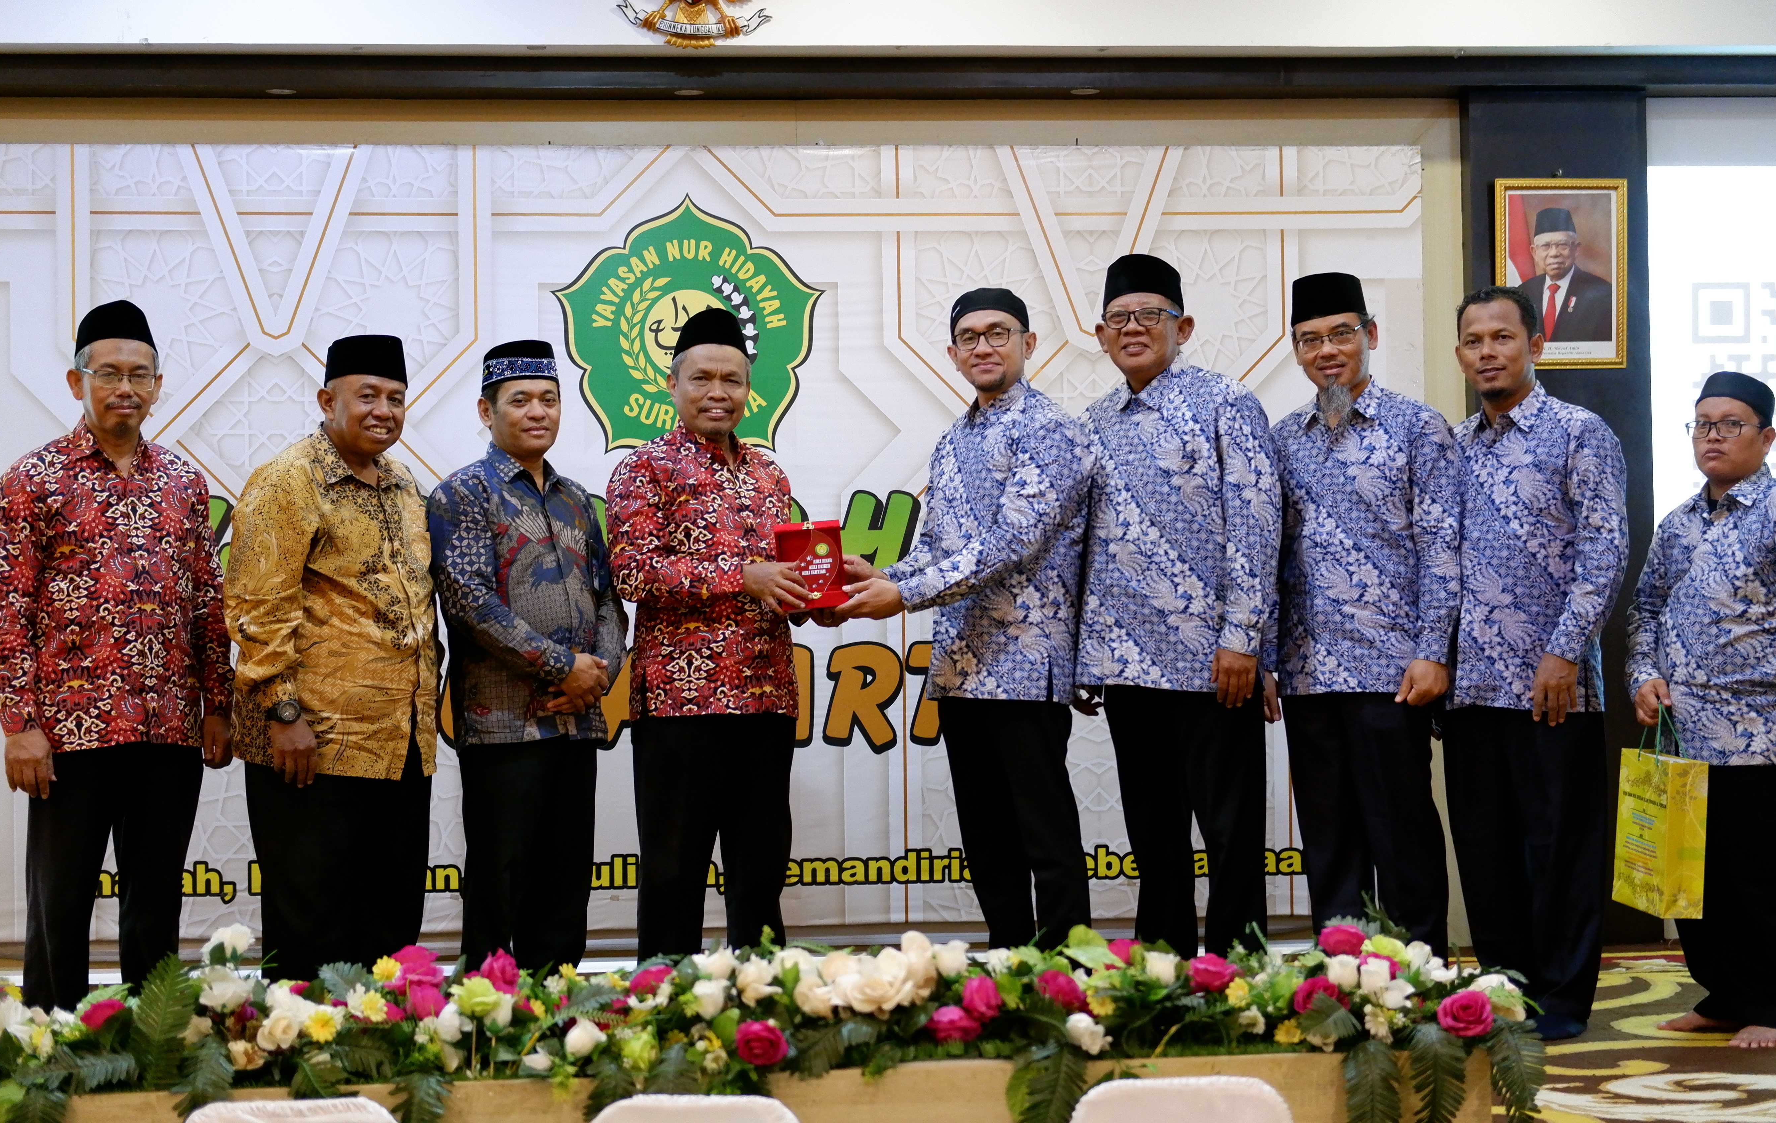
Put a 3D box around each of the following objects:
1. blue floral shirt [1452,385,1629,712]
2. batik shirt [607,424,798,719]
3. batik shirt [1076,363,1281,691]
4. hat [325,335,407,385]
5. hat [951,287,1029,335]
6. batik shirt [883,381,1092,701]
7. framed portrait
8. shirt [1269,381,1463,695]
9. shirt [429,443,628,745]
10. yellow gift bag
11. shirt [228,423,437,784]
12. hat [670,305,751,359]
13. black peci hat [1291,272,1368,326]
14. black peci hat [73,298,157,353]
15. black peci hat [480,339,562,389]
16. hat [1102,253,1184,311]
[{"bbox_3d":[1.501,-0.031,6.500,0.480,0.755,0.300,-2,-1,43],"label":"blue floral shirt"},{"bbox_3d":[-0.425,0.026,6.420,0.460,0.670,0.340,0,-1,-35],"label":"batik shirt"},{"bbox_3d":[0.652,-0.063,6.420,0.530,0.735,0.330,-2,-1,40],"label":"batik shirt"},{"bbox_3d":[-1.127,-0.436,6.050,0.180,0.100,0.215,0,-4,-34],"label":"hat"},{"bbox_3d":[0.231,-0.567,6.350,0.170,0.085,0.195,-1,-9,8],"label":"hat"},{"bbox_3d":[0.210,-0.047,6.150,0.460,0.710,0.480,0,-1,-44],"label":"batik shirt"},{"bbox_3d":[1.919,-0.821,8.000,0.390,0.540,0.030,-1,-1,-5],"label":"framed portrait"},{"bbox_3d":[1.083,-0.053,6.400,0.480,0.715,0.290,-1,-1,35],"label":"shirt"},{"bbox_3d":[-0.834,0.075,6.500,0.460,0.690,0.310,0,-1,-41],"label":"shirt"},{"bbox_3d":[1.793,0.574,6.495,0.100,0.465,0.260,2,2,-10],"label":"yellow gift bag"},{"bbox_3d":[-1.192,0.091,6.050,0.500,0.755,0.340,0,-1,-44],"label":"shirt"},{"bbox_3d":[-0.398,-0.515,6.280,0.180,0.110,0.215,-1,-7,-11],"label":"hat"},{"bbox_3d":[1.018,-0.603,6.450,0.170,0.098,0.200,-1,-4,20],"label":"black peci hat"},{"bbox_3d":[-1.694,-0.518,6.150,0.180,0.110,0.215,0,-7,-23],"label":"black peci hat"},{"bbox_3d":[-0.845,-0.452,6.450,0.168,0.090,0.195,0,-7,-32],"label":"black peci hat"},{"bbox_3d":[0.571,-0.627,6.280,0.185,0.110,0.220,-1,-7,16],"label":"hat"}]

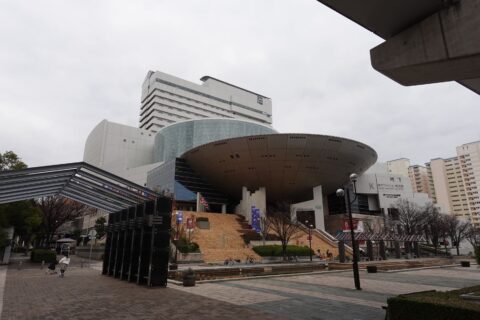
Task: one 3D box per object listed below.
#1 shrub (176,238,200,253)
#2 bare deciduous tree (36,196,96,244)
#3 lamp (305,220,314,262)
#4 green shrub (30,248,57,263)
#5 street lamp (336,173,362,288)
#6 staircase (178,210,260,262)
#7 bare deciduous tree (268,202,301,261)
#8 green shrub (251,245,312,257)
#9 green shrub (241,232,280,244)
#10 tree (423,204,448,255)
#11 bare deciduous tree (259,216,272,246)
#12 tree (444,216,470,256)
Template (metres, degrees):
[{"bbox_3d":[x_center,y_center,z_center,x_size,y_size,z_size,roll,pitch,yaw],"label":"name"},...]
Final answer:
[{"bbox_3d":[-7.247,12.096,39.403,3.400,1.884,2.300,2,-16,-8],"label":"shrub"},{"bbox_3d":[-22.476,8.396,36.065,6.400,7.665,6.000,9,-18,-29],"label":"bare deciduous tree"},{"bbox_3d":[9.230,10.681,37.027,0.950,5.170,0.420,0,-15,0],"label":"lamp"},{"bbox_3d":[-19.313,9.369,27.520,2.100,1.250,1.400,6,-16,-19],"label":"green shrub"},{"bbox_3d":[5.507,3.350,13.768,1.050,5.553,0.420,-4,-16,14],"label":"street lamp"},{"bbox_3d":[-3.533,11.254,43.970,12.500,7.753,17.229,2,-16,-9],"label":"staircase"},{"bbox_3d":[6.104,9.866,38.408,4.400,7.476,4.200,0,-15,0],"label":"bare deciduous tree"},{"bbox_3d":[5.934,12.454,39.096,8.300,1.450,2.000,2,-15,-6],"label":"green shrub"},{"bbox_3d":[3.172,12.144,43.331,6.200,1.639,2.200,2,-16,-8],"label":"green shrub"},{"bbox_3d":[32.559,11.542,46.631,4.100,8.211,4.000,-11,-19,34],"label":"tree"},{"bbox_3d":[3.605,10.690,39.582,2.100,5.311,2.000,0,-15,0],"label":"bare deciduous tree"},{"bbox_3d":[35.092,12.062,45.176,3.800,6.436,3.700,-12,-19,36],"label":"tree"}]

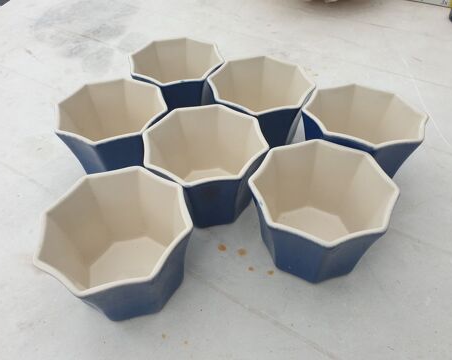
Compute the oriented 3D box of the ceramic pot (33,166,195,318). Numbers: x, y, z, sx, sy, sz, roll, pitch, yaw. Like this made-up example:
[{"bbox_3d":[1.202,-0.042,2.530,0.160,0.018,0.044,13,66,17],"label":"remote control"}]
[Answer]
[{"bbox_3d":[-0.076,0.051,0.269,0.104,0.067,0.104,-10,46,-9],"label":"ceramic pot"}]

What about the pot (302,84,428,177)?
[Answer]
[{"bbox_3d":[0.127,-0.038,0.354,0.104,0.067,0.104,-13,47,-12],"label":"pot"}]

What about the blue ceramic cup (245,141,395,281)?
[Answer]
[{"bbox_3d":[0.072,0.028,0.290,0.104,0.067,0.104,-13,47,-12],"label":"blue ceramic cup"}]

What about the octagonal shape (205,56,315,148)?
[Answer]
[{"bbox_3d":[0.036,-0.076,0.394,0.104,0.067,0.104,-11,46,-10],"label":"octagonal shape"}]

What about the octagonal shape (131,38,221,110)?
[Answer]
[{"bbox_3d":[-0.056,-0.113,0.431,0.104,0.067,0.104,-12,46,-11],"label":"octagonal shape"}]

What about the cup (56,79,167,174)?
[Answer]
[{"bbox_3d":[-0.108,-0.045,0.365,0.104,0.067,0.104,-15,47,-13],"label":"cup"}]

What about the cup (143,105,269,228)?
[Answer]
[{"bbox_3d":[-0.018,-0.010,0.329,0.104,0.067,0.104,-7,46,-6],"label":"cup"}]

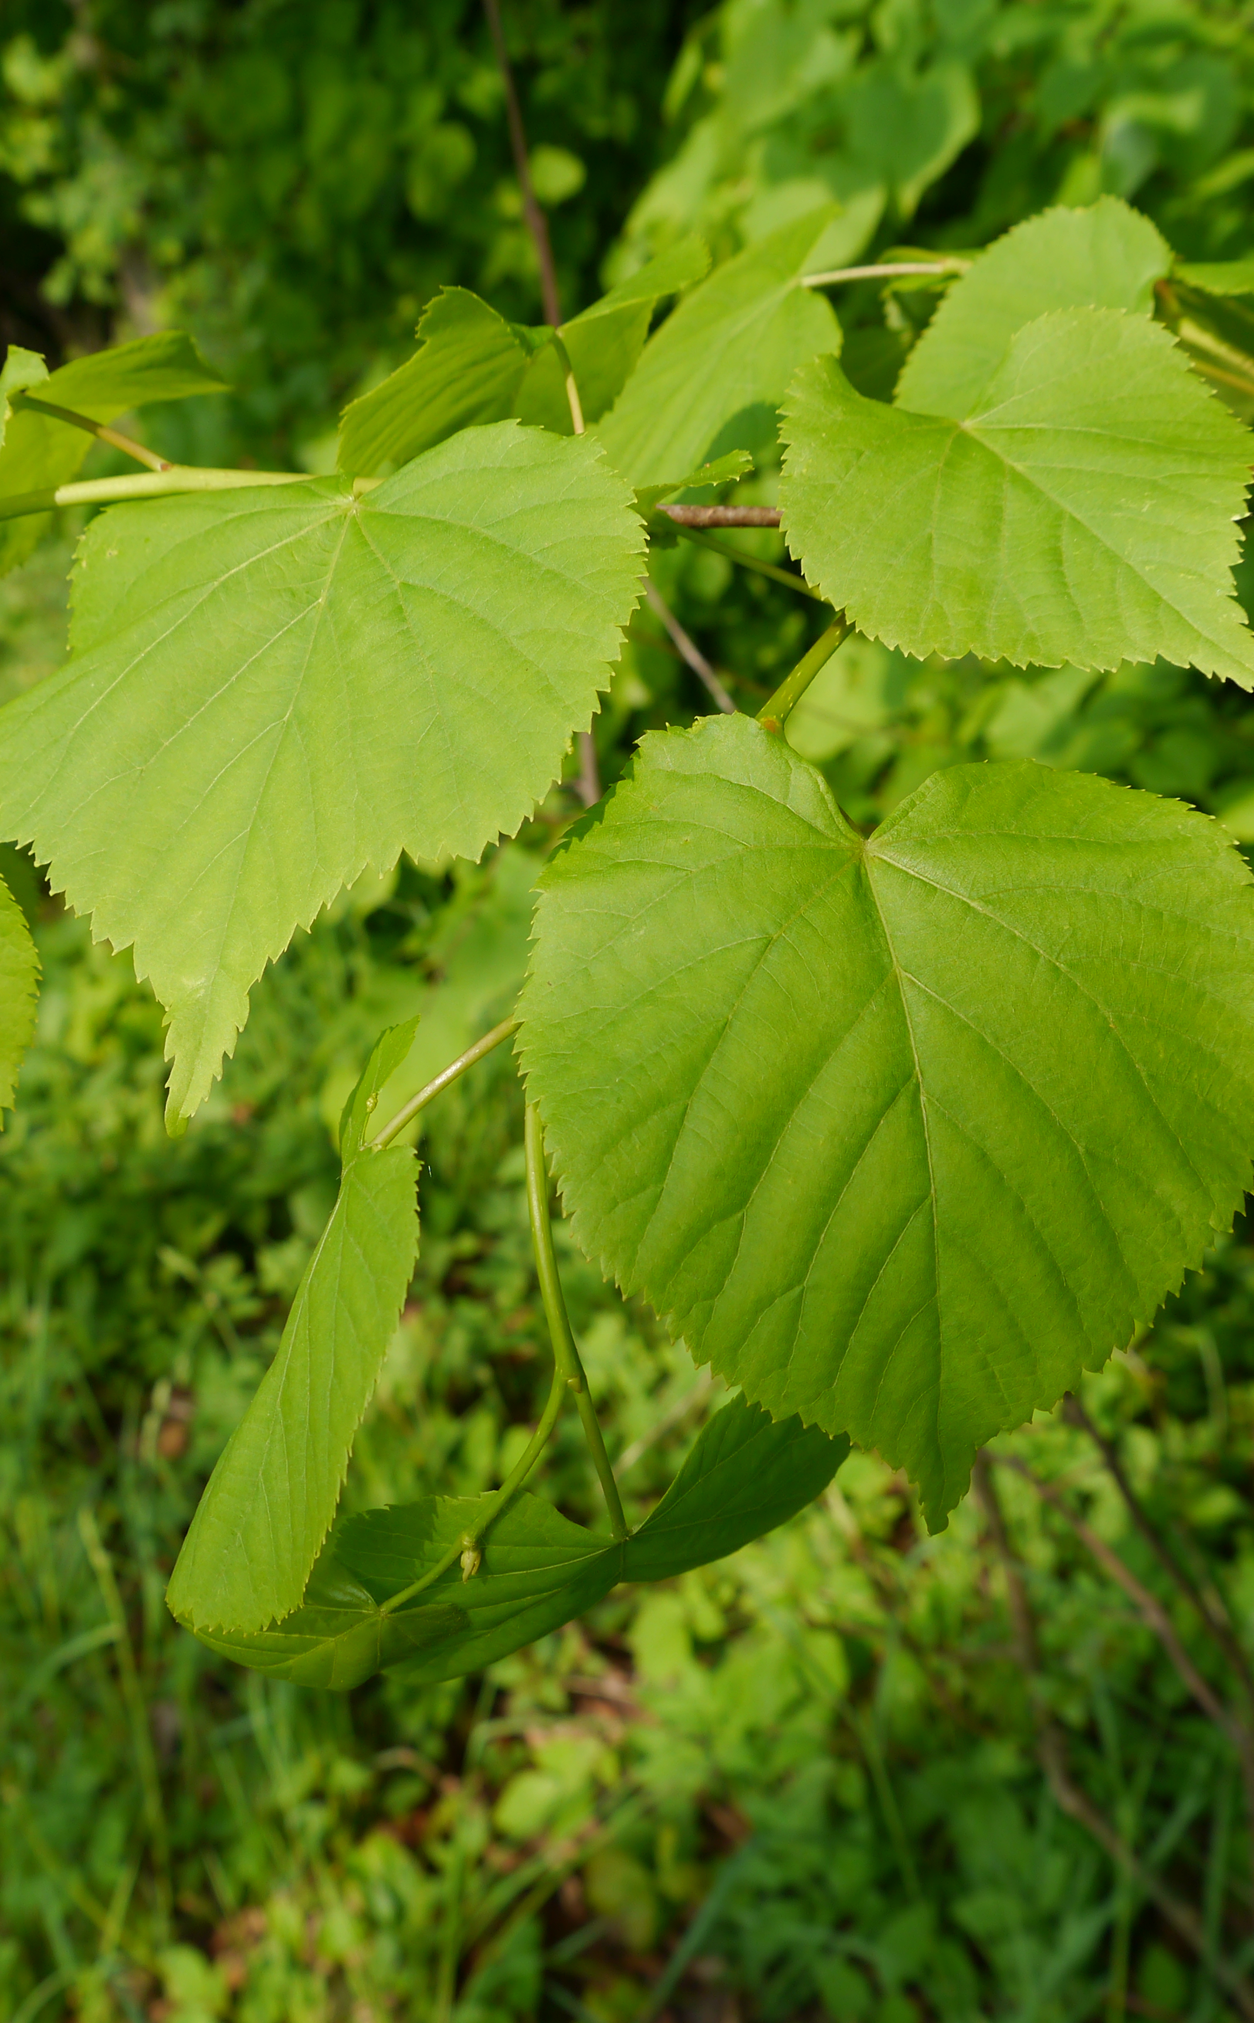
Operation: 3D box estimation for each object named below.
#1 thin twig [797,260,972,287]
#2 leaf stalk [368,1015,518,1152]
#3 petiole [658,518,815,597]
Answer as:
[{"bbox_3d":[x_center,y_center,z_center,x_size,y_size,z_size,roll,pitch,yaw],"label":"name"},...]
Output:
[{"bbox_3d":[0.050,-0.142,0.420,0.036,0.004,0.004,-5,24,0],"label":"thin twig"},{"bbox_3d":[-0.028,0.011,0.340,0.036,0.004,0.004,-42,41,-19],"label":"leaf stalk"},{"bbox_3d":[0.018,-0.067,0.329,0.033,0.003,0.003,33,13,23],"label":"petiole"}]

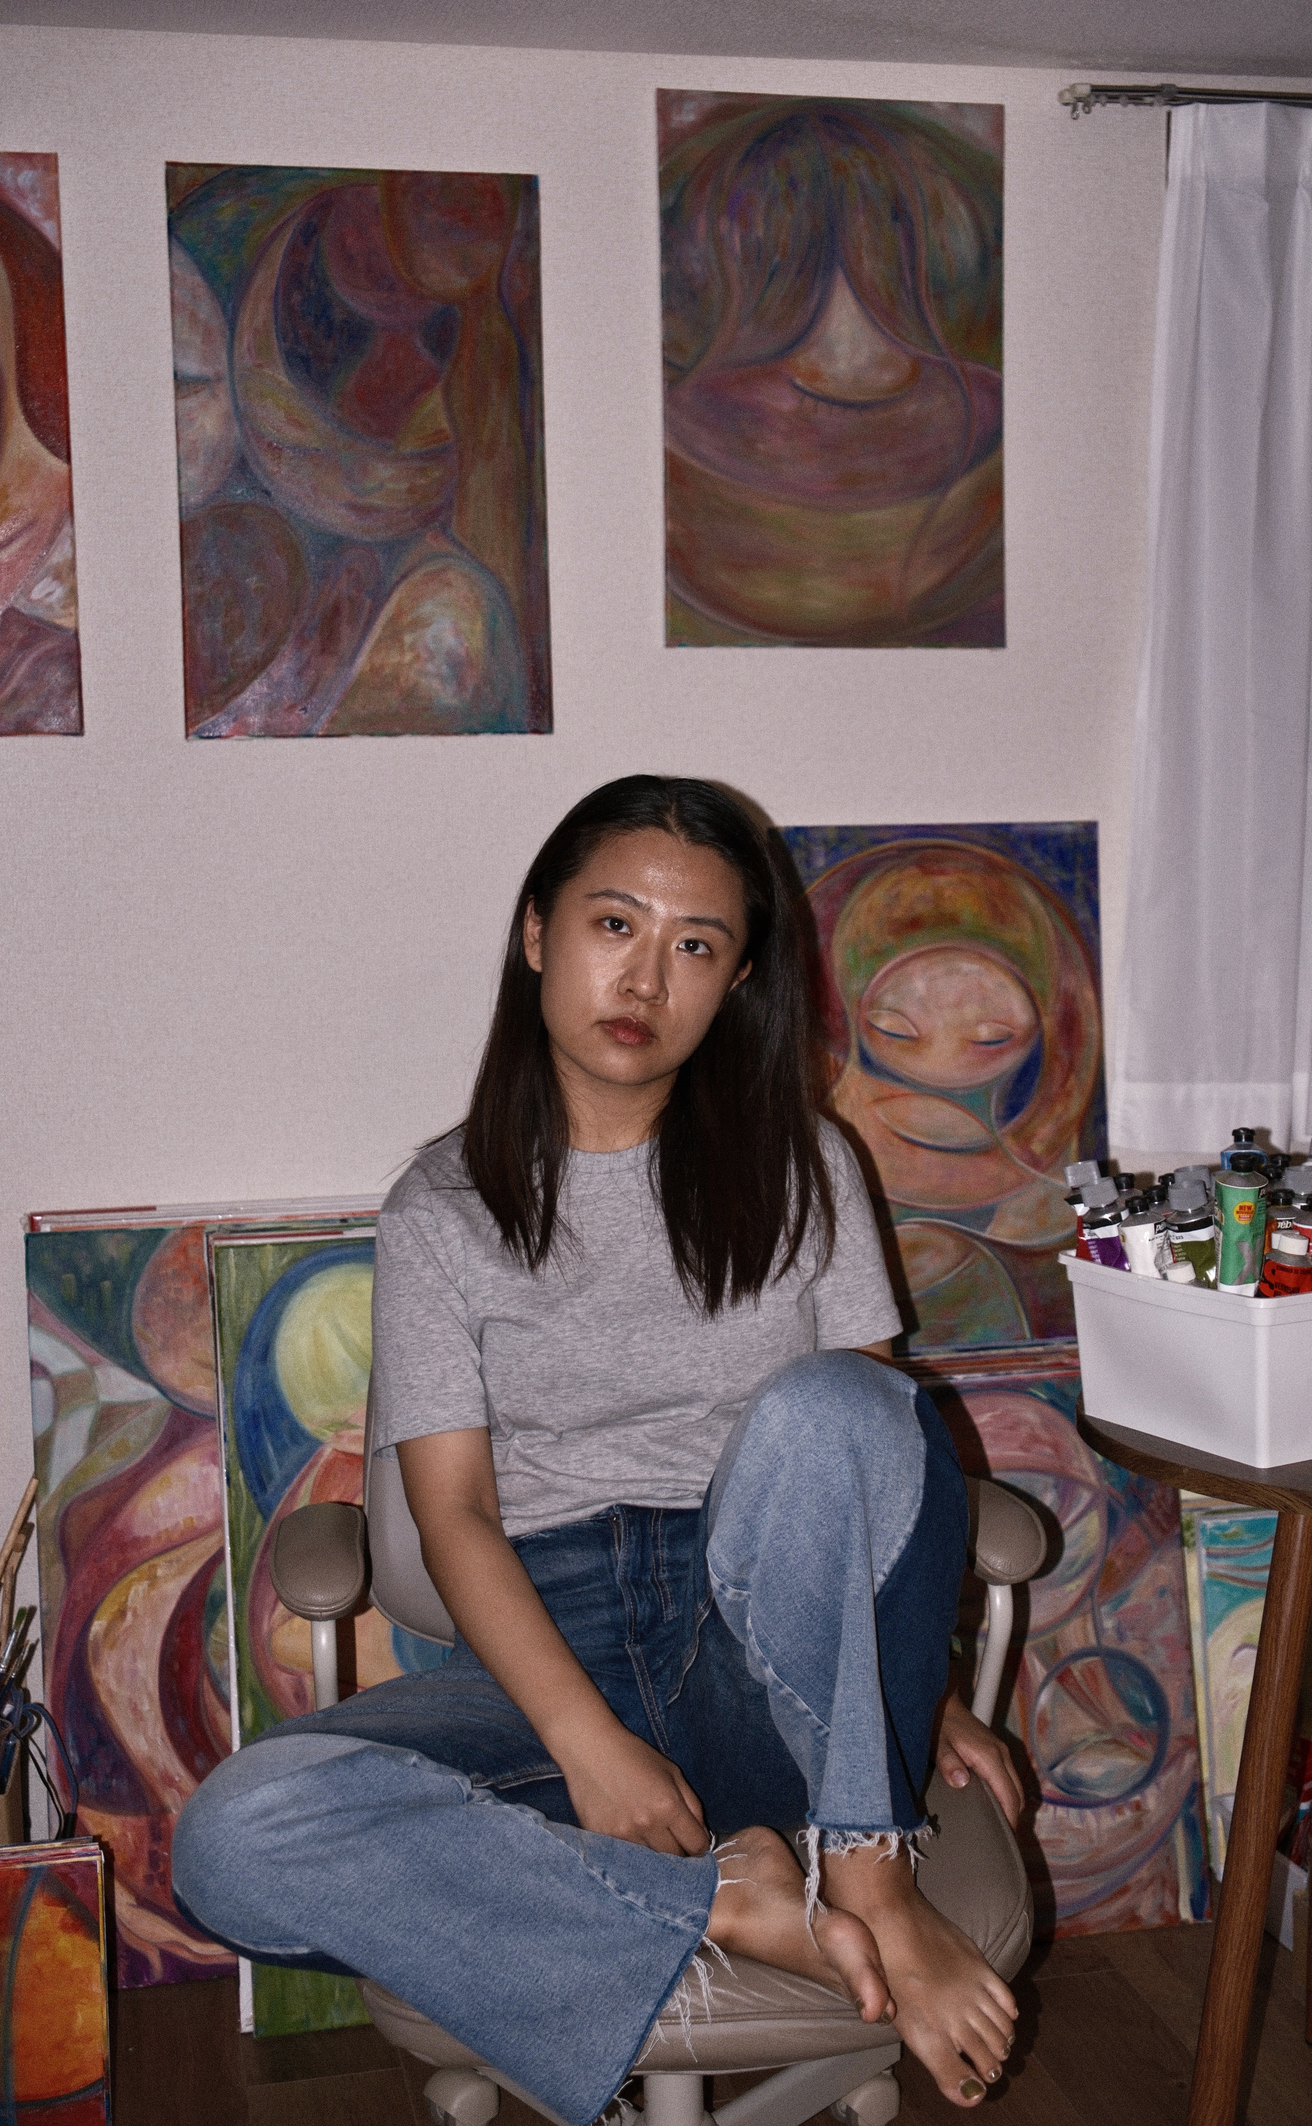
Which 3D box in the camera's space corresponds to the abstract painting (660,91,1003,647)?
[{"bbox_3d":[0.200,-0.773,2.797,0.399,0.606,0.025,-2,5,-11],"label":"abstract painting"}]

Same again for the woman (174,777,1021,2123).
[{"bbox_3d":[-0.031,0.214,1.784,0.637,0.840,0.580,-2,5,-5],"label":"woman"}]

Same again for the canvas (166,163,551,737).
[{"bbox_3d":[-0.319,-0.660,2.705,0.399,0.606,0.025,-2,5,-11],"label":"canvas"}]

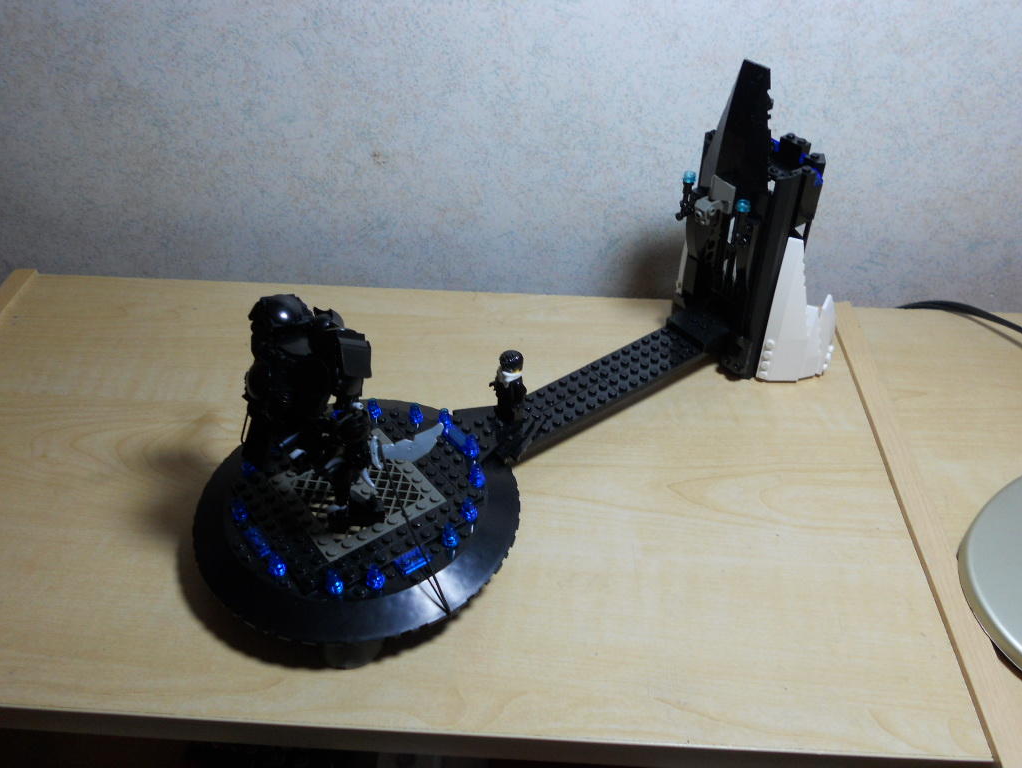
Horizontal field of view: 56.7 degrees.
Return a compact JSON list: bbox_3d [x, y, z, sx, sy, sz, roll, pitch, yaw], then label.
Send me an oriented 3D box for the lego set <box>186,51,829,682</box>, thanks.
[{"bbox_3d":[0.014,-0.039,0.470,0.378,0.184,0.158,-26,48,-28],"label":"lego set"}]

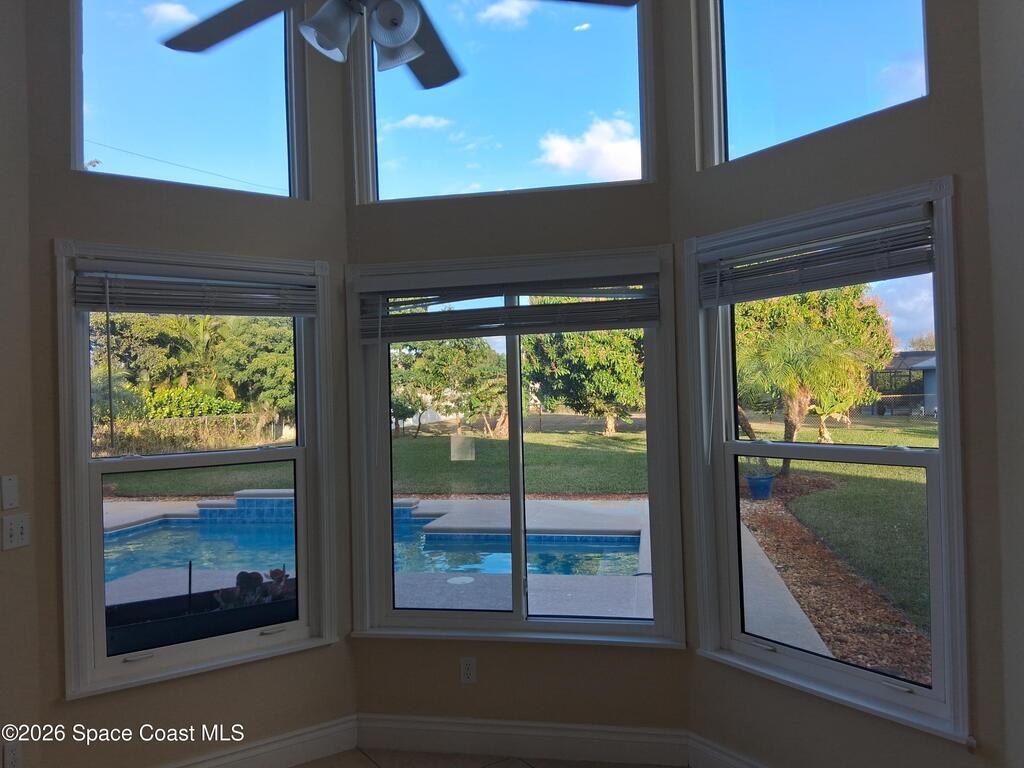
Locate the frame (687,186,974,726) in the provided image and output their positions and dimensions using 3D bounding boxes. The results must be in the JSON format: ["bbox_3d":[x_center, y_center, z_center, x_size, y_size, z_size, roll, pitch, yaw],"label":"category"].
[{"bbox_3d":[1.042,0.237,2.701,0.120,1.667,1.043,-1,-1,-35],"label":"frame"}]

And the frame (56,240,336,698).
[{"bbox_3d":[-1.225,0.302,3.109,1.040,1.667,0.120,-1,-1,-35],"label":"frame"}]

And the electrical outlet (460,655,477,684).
[{"bbox_3d":[-0.189,1.241,3.330,0.071,0.115,0.012,-2,-1,11],"label":"electrical outlet"}]

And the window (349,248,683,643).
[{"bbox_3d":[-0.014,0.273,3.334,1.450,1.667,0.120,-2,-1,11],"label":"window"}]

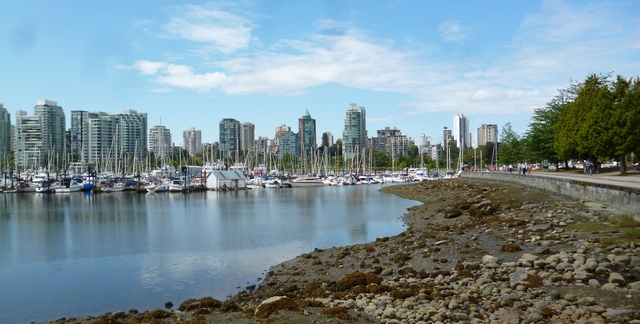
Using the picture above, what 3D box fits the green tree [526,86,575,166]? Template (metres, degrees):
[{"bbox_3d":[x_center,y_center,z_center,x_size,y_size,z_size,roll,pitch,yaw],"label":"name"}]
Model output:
[{"bbox_3d":[46.010,-6.700,102.000,10.500,16.400,10.500,0,-1,20],"label":"green tree"}]

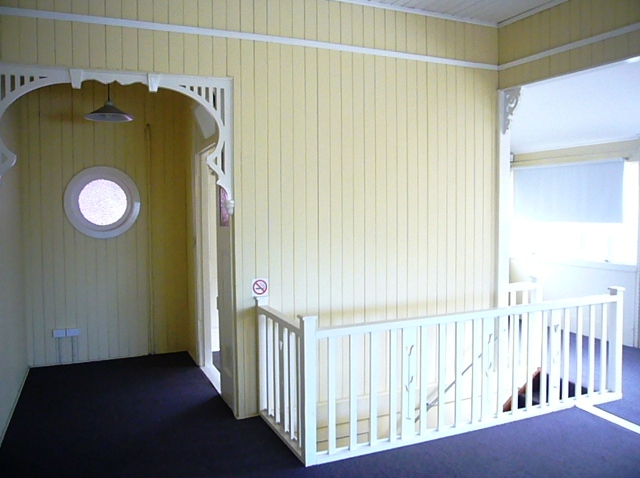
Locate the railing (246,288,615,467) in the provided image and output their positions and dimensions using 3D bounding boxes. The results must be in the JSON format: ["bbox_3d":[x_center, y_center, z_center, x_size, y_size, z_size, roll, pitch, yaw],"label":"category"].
[{"bbox_3d":[1.028,0.872,4.135,2.838,0.932,0.916,-2,5,-24],"label":"railing"}]

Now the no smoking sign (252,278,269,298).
[{"bbox_3d":[-0.448,0.377,3.943,0.116,0.145,0.008,-2,5,-24],"label":"no smoking sign"}]

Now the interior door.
[{"bbox_3d":[-0.744,0.335,4.156,0.045,2.038,0.528,-2,5,-24],"label":"interior door"}]

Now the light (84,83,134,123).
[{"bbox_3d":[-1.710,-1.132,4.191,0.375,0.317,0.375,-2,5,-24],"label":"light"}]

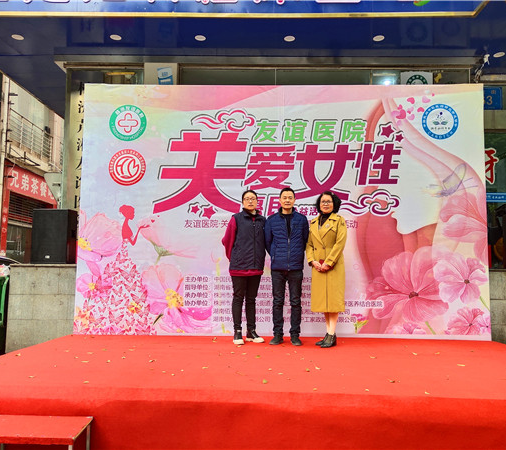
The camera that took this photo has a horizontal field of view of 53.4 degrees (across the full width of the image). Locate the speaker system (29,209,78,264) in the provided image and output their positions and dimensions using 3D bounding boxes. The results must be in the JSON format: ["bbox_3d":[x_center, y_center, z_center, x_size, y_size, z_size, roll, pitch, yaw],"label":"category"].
[{"bbox_3d":[-2.523,0.174,6.490,0.445,0.690,0.420,0,-6,2],"label":"speaker system"}]

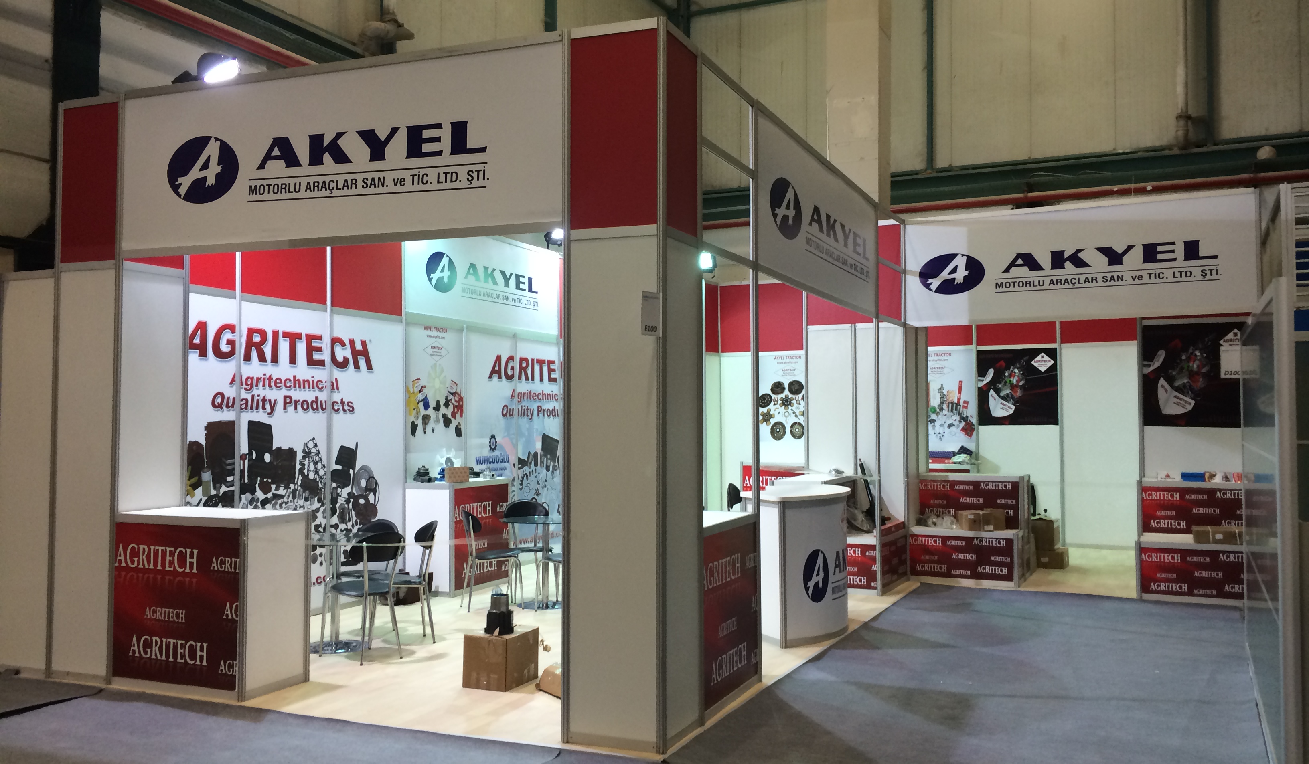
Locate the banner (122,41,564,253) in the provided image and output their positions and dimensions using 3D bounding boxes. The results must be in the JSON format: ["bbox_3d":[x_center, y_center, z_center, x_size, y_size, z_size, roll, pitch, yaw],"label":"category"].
[{"bbox_3d":[-1.800,-1.237,6.198,2.940,0.930,0.050,-1,-2,23],"label":"banner"}]

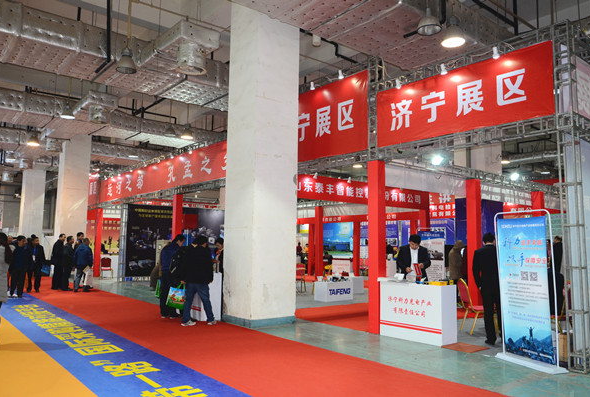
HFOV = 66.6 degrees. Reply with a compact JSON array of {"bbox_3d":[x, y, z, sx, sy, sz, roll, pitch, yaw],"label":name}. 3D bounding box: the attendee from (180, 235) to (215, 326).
[{"bbox_3d":[-1.802,1.531,8.485,0.600,1.650,0.500,-2,-7,25],"label":"attendee"}]

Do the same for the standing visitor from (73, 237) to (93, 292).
[{"bbox_3d":[-6.439,1.998,13.767,0.530,1.640,0.450,-2,-6,30],"label":"standing visitor"}]

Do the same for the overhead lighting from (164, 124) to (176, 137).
[{"bbox_3d":[-4.635,-2.538,16.656,0.460,0.440,0.460,6,-8,-41],"label":"overhead lighting"}]

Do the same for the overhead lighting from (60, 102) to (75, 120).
[{"bbox_3d":[-7.290,-2.853,14.439,0.470,0.520,0.470,6,-8,-41],"label":"overhead lighting"}]

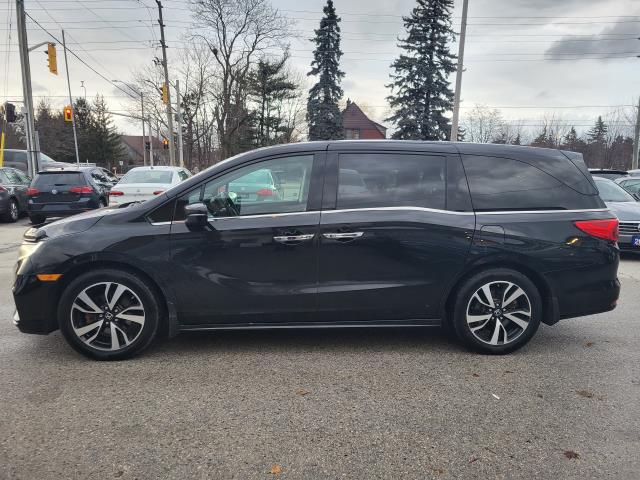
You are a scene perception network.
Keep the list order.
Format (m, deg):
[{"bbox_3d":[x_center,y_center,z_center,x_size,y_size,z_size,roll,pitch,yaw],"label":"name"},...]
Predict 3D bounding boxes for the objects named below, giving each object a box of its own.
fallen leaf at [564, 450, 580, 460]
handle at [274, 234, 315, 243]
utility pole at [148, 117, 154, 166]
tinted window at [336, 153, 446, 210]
[{"bbox_3d":[1.315,1.127,2.505,0.077,0.016,0.066,5,10,29],"label":"fallen leaf"},{"bbox_3d":[-0.190,-0.011,3.542,0.305,0.050,0.060,0,9,-5],"label":"handle"},{"bbox_3d":[-20.435,-11.190,58.548,0.300,7.503,0.300,1,8,0],"label":"utility pole"},{"bbox_3d":[0.559,-0.453,3.691,0.835,0.451,0.050,0,-10,-4],"label":"tinted window"}]

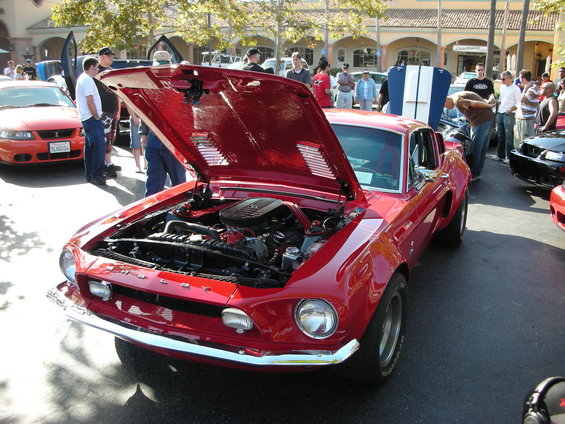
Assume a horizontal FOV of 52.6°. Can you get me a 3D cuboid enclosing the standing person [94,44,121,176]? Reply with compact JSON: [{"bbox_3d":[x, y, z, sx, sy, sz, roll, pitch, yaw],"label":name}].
[{"bbox_3d":[-2.574,-1.430,8.381,0.420,1.850,0.560,1,15,-1],"label":"standing person"}]

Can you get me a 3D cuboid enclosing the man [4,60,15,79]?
[{"bbox_3d":[-10.097,-4.742,21.211,0.500,1.670,0.320,-3,15,-17],"label":"man"}]

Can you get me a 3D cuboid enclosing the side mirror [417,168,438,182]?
[{"bbox_3d":[0.985,-0.248,3.880,0.125,0.085,0.100,8,16,23],"label":"side mirror"}]

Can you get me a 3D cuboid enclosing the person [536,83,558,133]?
[{"bbox_3d":[4.558,-1.426,9.828,0.400,1.560,0.480,-3,15,-17],"label":"person"}]

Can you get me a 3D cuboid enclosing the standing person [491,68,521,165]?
[{"bbox_3d":[4.205,-1.780,10.680,0.520,1.690,0.360,13,18,37],"label":"standing person"}]

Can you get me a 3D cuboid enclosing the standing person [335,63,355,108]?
[{"bbox_3d":[1.702,-3.088,15.318,0.520,1.730,0.340,3,15,4],"label":"standing person"}]

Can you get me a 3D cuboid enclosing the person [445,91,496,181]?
[{"bbox_3d":[2.934,-1.182,8.918,0.850,1.368,0.520,5,15,14],"label":"person"}]

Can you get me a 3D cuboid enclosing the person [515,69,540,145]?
[{"bbox_3d":[4.640,-1.802,10.866,0.380,1.720,0.500,-4,15,-20],"label":"person"}]

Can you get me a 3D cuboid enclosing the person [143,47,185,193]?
[{"bbox_3d":[-1.016,-0.472,4.962,0.500,1.776,0.340,-3,15,-17],"label":"person"}]

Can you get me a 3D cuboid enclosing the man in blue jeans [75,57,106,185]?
[{"bbox_3d":[-2.653,-1.242,7.896,0.380,1.730,0.500,-5,16,-22],"label":"man in blue jeans"}]

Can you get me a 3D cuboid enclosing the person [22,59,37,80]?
[{"bbox_3d":[-9.395,-4.786,21.218,0.540,1.730,0.320,1,15,-3],"label":"person"}]

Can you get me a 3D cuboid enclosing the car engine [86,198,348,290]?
[{"bbox_3d":[-0.234,0.203,3.221,1.150,0.380,1.130,8,16,23],"label":"car engine"}]

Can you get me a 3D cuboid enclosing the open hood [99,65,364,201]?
[{"bbox_3d":[-0.241,-0.382,3.114,1.220,0.160,1.280,8,-21,24],"label":"open hood"}]

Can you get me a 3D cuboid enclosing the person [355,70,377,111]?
[{"bbox_3d":[2.045,-2.624,14.077,0.520,1.600,0.320,1,14,0],"label":"person"}]

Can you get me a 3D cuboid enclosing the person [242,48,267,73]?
[{"bbox_3d":[-0.447,-1.736,9.466,0.360,1.860,0.520,-11,19,-39],"label":"person"}]

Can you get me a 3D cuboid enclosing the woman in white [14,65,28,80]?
[{"bbox_3d":[-9.610,-4.584,20.998,0.340,1.570,0.480,10,17,29],"label":"woman in white"}]

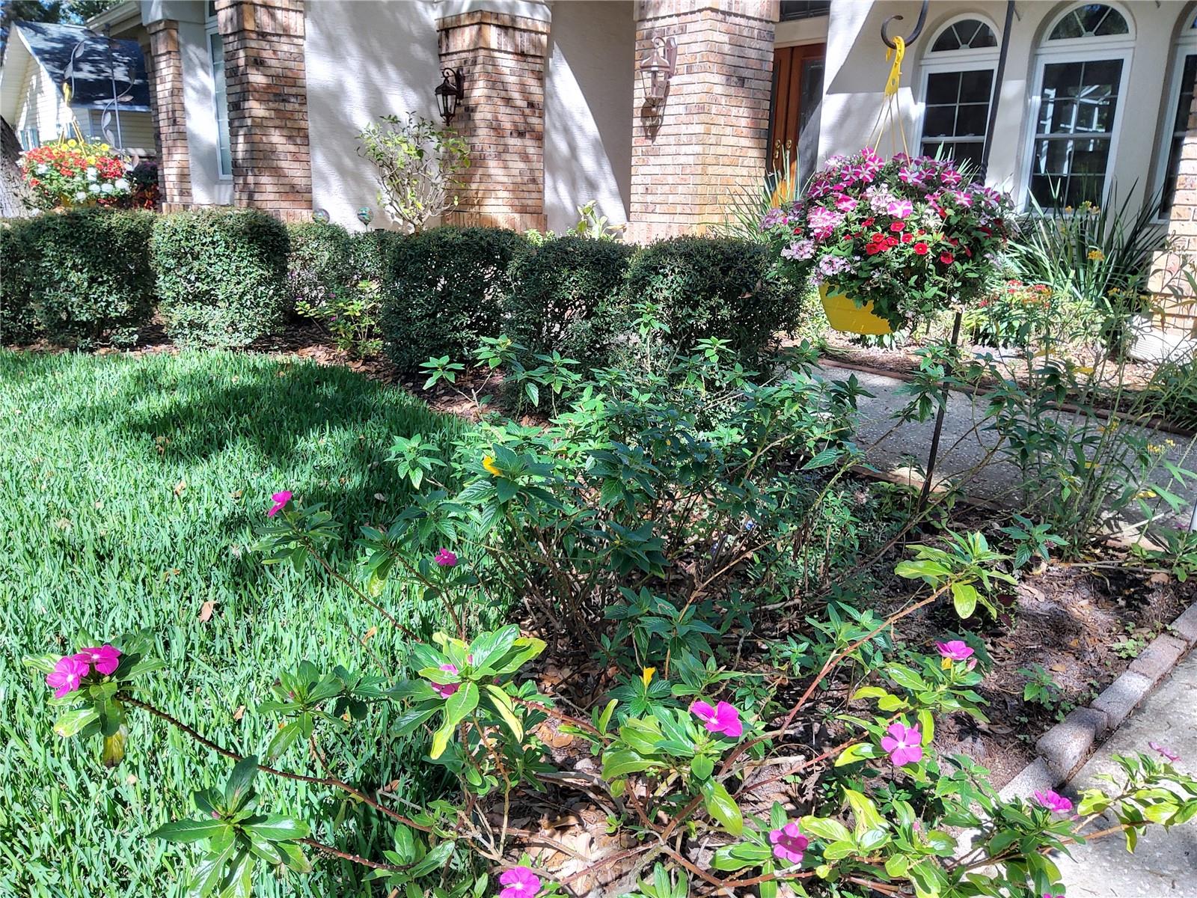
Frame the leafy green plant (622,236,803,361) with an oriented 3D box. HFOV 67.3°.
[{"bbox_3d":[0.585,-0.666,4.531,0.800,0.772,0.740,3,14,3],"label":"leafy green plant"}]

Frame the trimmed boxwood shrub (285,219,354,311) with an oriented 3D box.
[{"bbox_3d":[-2.208,-1.352,6.907,0.660,0.775,0.620,0,14,-9],"label":"trimmed boxwood shrub"}]

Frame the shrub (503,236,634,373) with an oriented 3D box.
[{"bbox_3d":[-0.139,-0.610,4.242,0.620,0.761,0.680,1,14,-1],"label":"shrub"}]

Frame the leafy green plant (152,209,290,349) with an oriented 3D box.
[{"bbox_3d":[-2.463,-1.109,5.803,0.800,0.830,0.760,-1,14,-11],"label":"leafy green plant"}]

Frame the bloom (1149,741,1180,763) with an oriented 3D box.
[{"bbox_3d":[0.662,0.353,1.050,0.041,0.013,0.040,31,2,36],"label":"bloom"}]

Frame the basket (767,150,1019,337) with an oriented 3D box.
[{"bbox_3d":[0.752,-0.541,2.350,0.620,0.460,0.580,2,14,0],"label":"basket"}]

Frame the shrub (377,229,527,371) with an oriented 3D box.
[{"bbox_3d":[-0.846,-0.885,5.205,0.800,0.782,0.760,1,14,-5],"label":"shrub"}]

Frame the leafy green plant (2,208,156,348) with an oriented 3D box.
[{"bbox_3d":[-3.320,-1.083,5.660,0.840,0.798,0.780,-2,15,-15],"label":"leafy green plant"}]

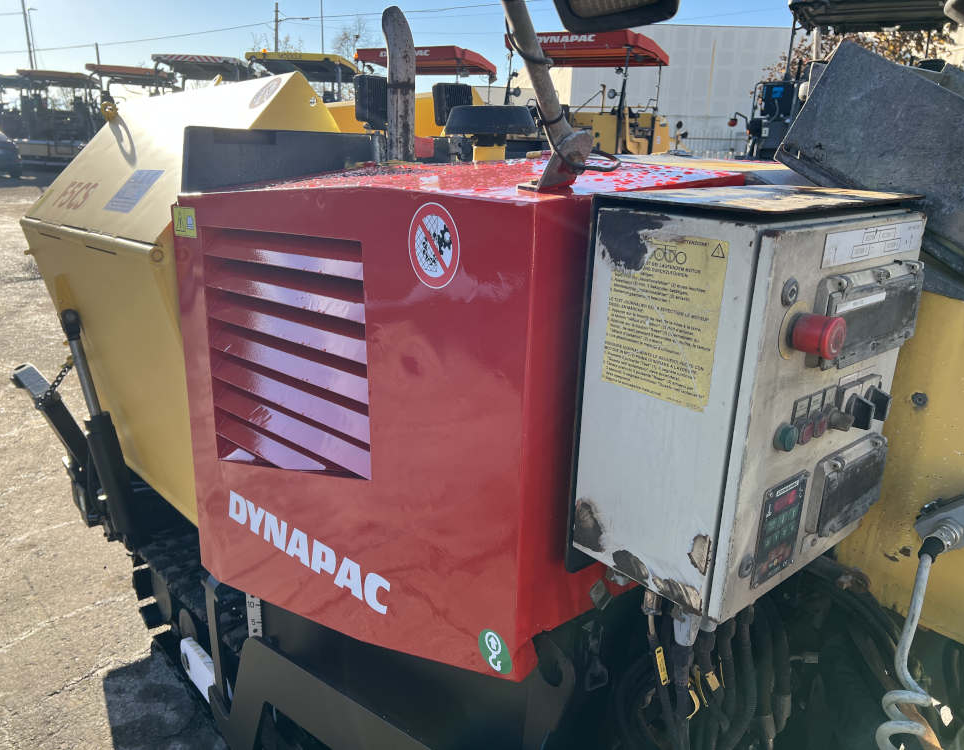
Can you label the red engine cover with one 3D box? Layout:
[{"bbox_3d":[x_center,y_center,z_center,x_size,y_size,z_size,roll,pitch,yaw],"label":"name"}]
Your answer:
[{"bbox_3d":[-0.124,0.051,1.374,0.440,0.840,1.005,-13,21,-40],"label":"red engine cover"}]

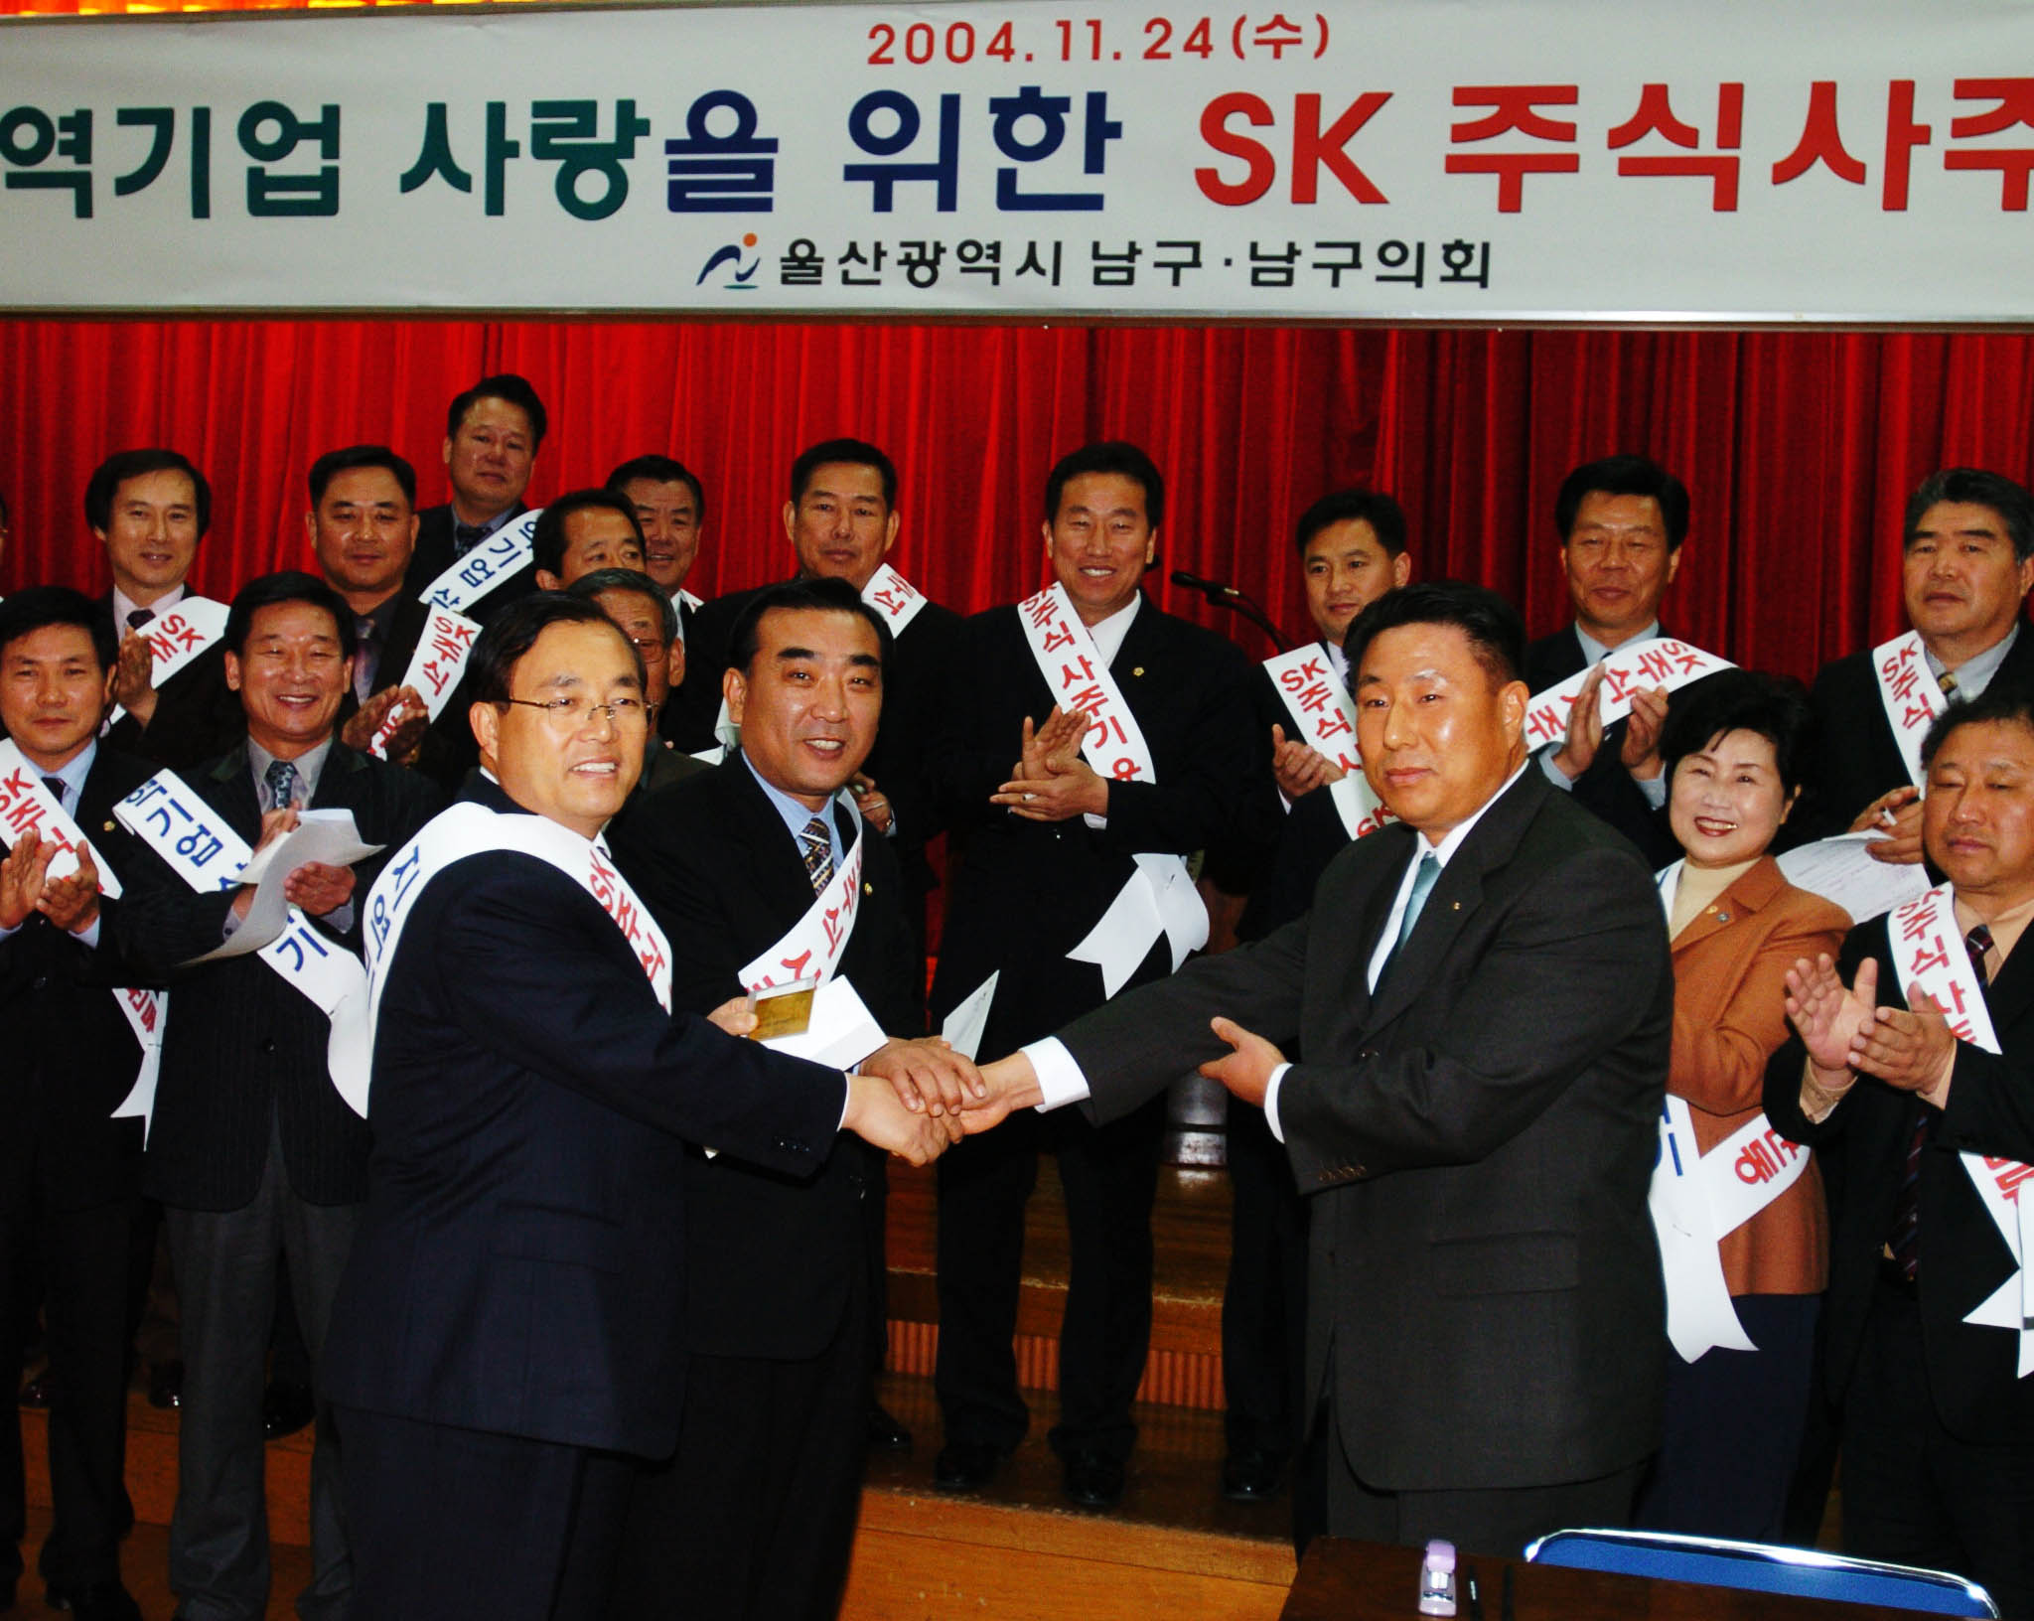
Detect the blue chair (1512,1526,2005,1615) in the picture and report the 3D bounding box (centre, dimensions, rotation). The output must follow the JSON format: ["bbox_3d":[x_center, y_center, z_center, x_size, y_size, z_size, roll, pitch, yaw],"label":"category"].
[{"bbox_3d":[0.653,1.124,2.209,0.460,0.780,0.480,3,5,14],"label":"blue chair"}]

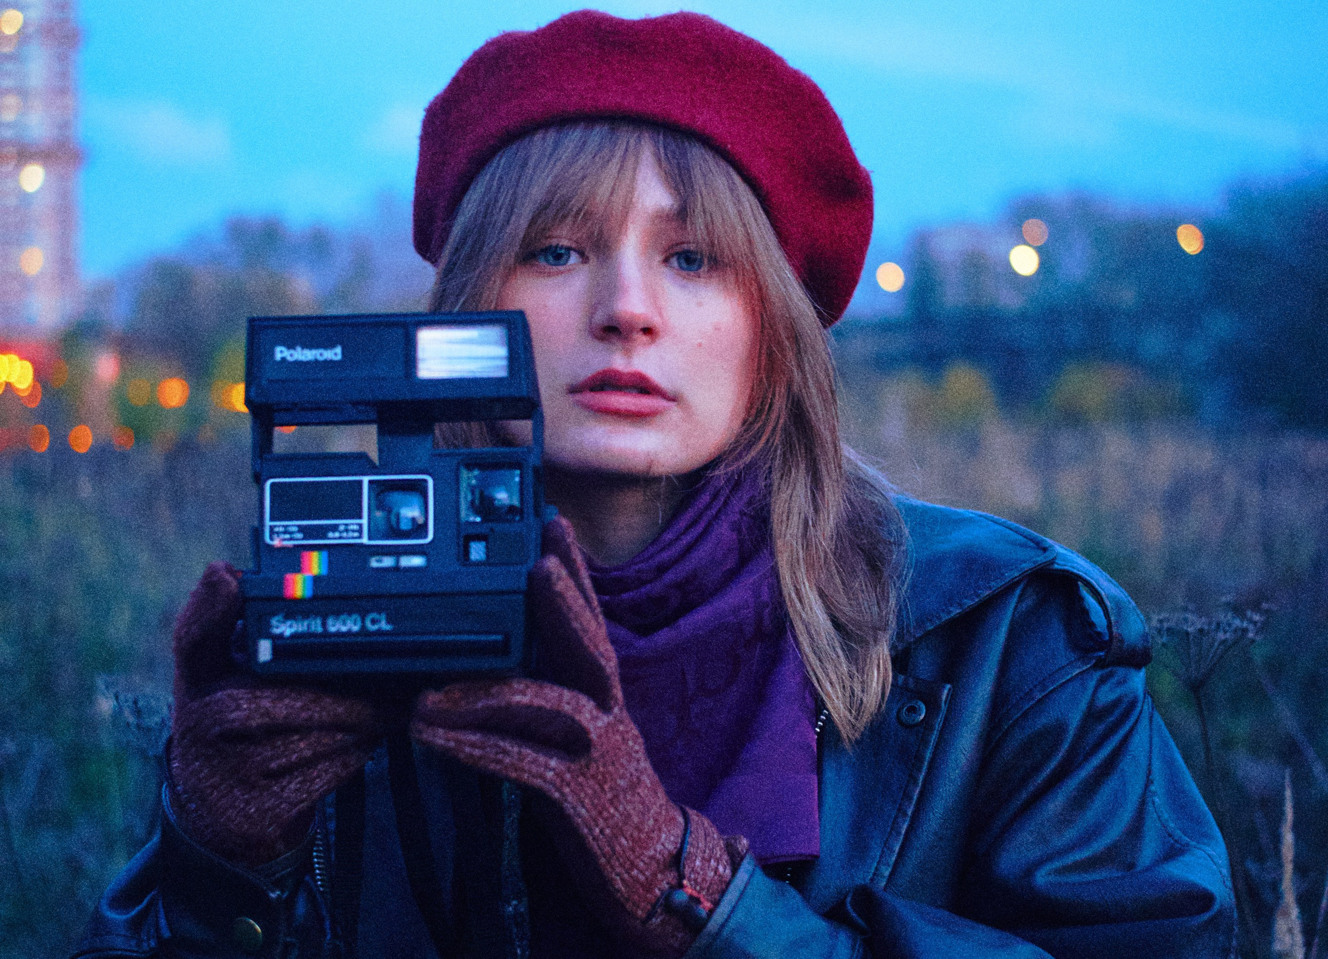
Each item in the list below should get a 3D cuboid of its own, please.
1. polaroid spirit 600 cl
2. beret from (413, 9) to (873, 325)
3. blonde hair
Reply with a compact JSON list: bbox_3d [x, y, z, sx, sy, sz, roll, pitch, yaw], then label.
[{"bbox_3d":[-0.107,0.006,1.650,0.116,0.143,0.145,-1,-3,2],"label":"polaroid spirit 600 cl"},{"bbox_3d":[-0.011,-0.146,1.965,0.222,0.140,0.240,6,-20,-1],"label":"beret"},{"bbox_3d":[0.003,-0.029,2.050,0.230,0.312,0.230,1,-3,2],"label":"blonde hair"}]

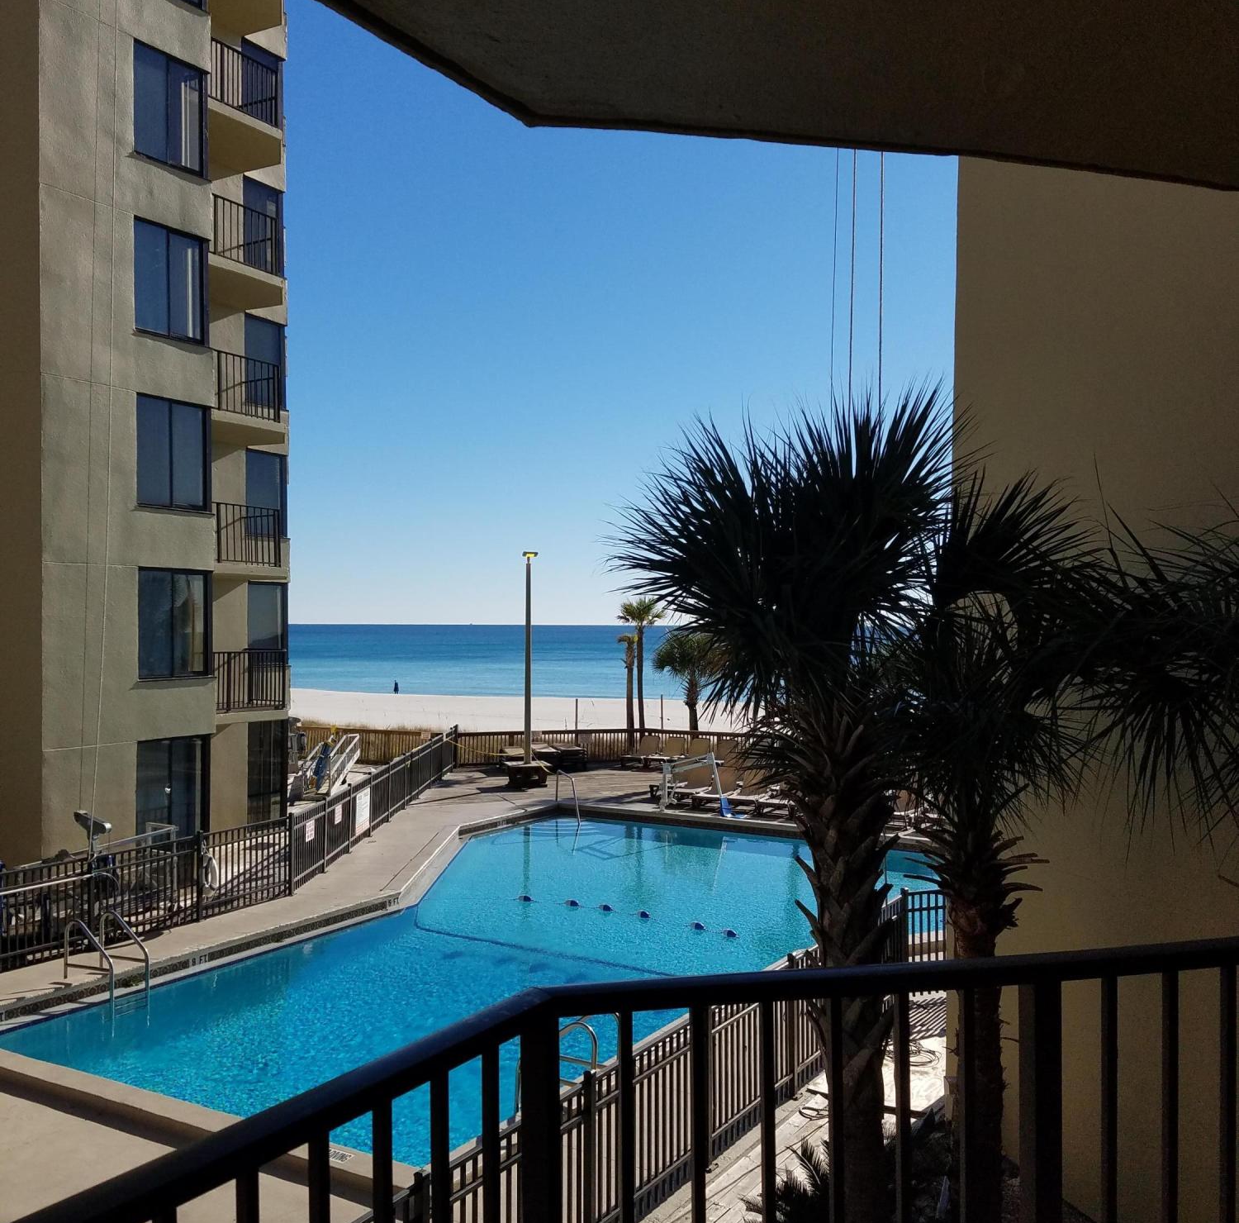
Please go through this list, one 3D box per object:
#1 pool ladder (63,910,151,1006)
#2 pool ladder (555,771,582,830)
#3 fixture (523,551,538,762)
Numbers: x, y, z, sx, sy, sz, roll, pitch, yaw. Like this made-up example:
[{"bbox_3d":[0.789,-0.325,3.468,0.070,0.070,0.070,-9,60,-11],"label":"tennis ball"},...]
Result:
[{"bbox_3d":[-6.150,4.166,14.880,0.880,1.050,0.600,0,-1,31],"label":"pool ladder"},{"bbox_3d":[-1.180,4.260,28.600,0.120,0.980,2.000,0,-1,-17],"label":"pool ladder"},{"bbox_3d":[-2.420,1.479,33.600,0.380,6.200,0.380,0,-1,0],"label":"fixture"}]

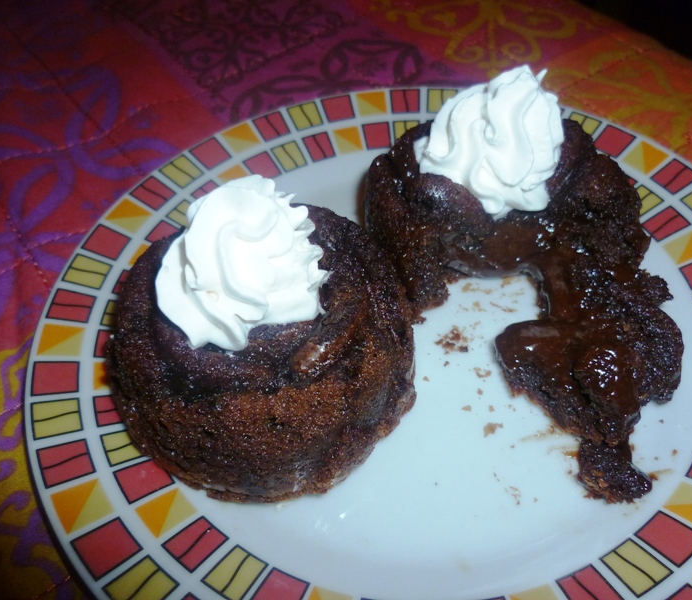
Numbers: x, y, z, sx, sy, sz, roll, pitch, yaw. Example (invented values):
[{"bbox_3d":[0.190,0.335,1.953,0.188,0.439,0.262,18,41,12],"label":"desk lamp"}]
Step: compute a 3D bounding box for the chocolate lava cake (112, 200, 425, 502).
[{"bbox_3d":[-0.022,0.007,0.175,0.083,0.038,0.083,-3,49,3],"label":"chocolate lava cake"}]

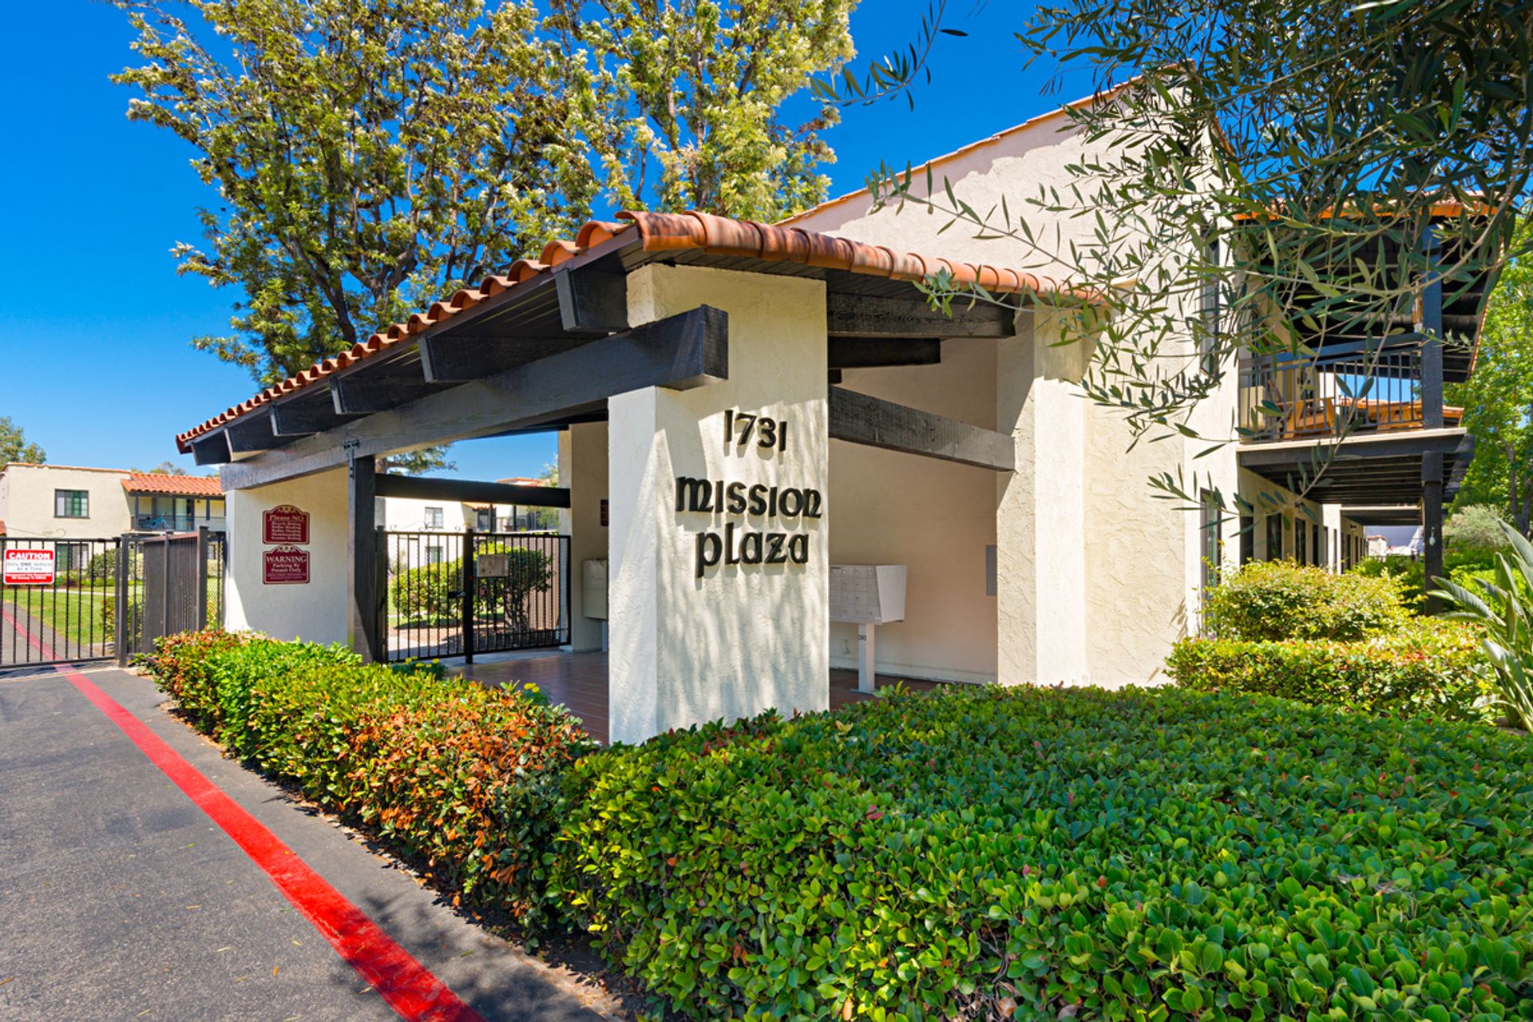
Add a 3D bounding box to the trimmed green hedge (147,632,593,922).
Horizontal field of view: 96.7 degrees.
[{"bbox_3d":[-3.550,1.500,5.300,6.500,0.660,0.740,-2,-3,40],"label":"trimmed green hedge"}]

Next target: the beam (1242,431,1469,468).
[{"bbox_3d":[5.890,-0.630,6.970,1.760,0.220,0.110,-2,-3,41],"label":"beam"}]

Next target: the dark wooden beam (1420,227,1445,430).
[{"bbox_3d":[6.400,-1.750,6.555,0.150,1.930,0.150,0,0,41],"label":"dark wooden beam"}]

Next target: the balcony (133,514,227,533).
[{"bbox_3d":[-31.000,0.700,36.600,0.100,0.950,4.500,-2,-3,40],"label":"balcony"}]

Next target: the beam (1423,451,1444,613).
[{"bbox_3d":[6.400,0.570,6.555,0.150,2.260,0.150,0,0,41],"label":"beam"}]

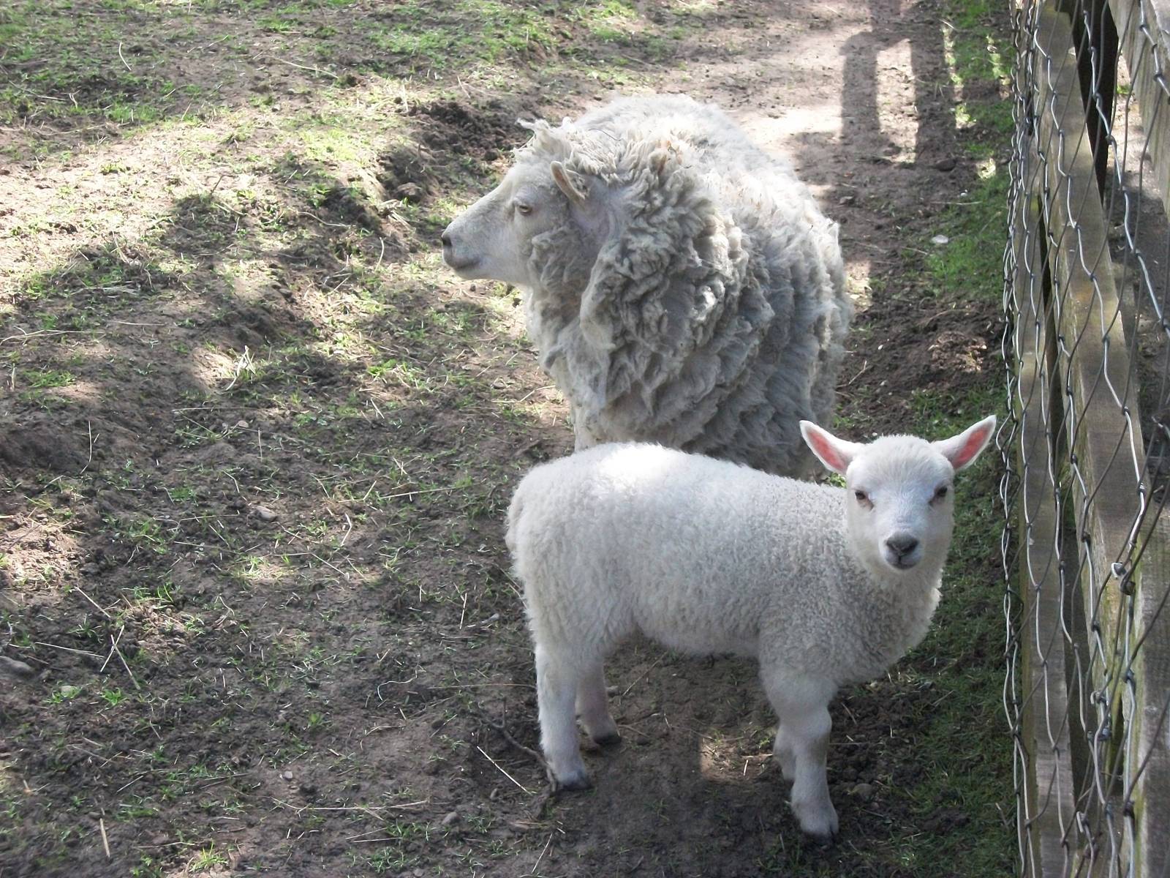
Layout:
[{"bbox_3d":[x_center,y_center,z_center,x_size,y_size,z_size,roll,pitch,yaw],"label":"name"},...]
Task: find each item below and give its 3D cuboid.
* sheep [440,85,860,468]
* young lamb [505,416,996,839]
[{"bbox_3d":[0.175,-0.239,3.605,0.520,0.770,0.950,10,24,22],"label":"sheep"},{"bbox_3d":[0.195,0.224,2.753,0.630,0.570,0.260,8,24,19],"label":"young lamb"}]

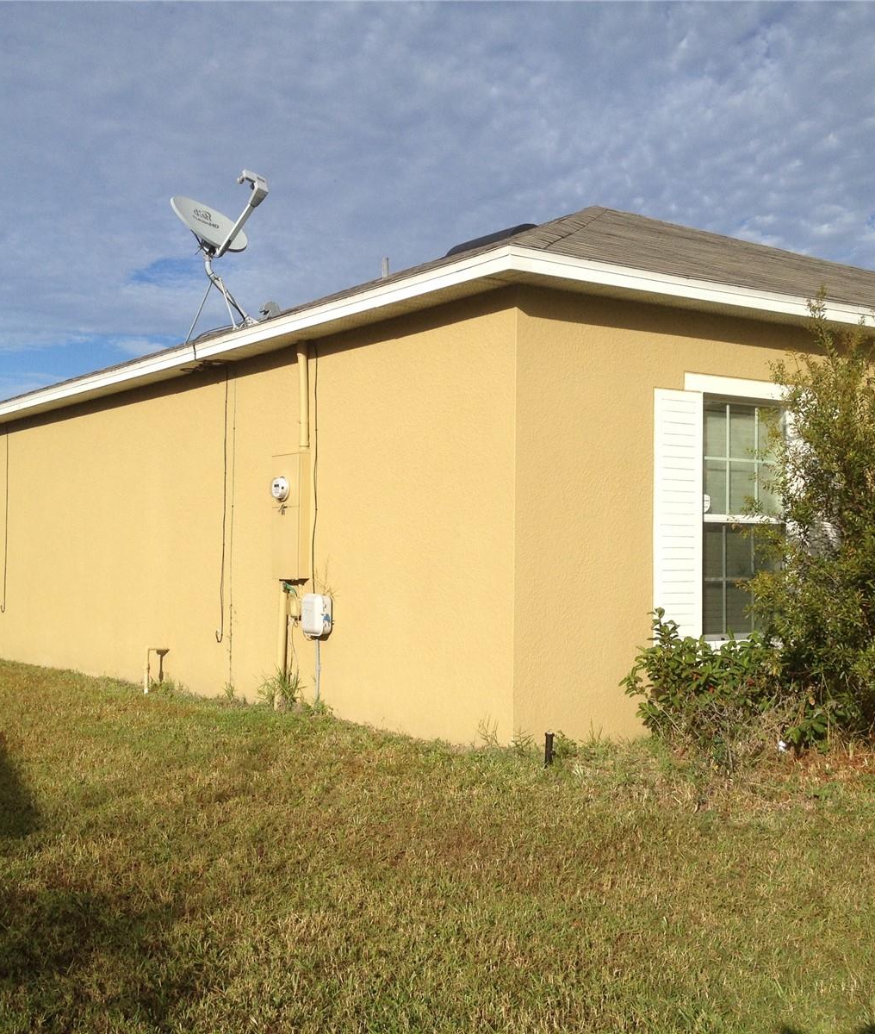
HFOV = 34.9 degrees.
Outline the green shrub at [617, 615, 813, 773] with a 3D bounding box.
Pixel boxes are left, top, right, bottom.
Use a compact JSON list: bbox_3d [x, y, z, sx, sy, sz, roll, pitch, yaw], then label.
[{"bbox_3d":[1.556,0.961,7.700,1.050,0.880,0.900,2,-3,-35],"label":"green shrub"}]

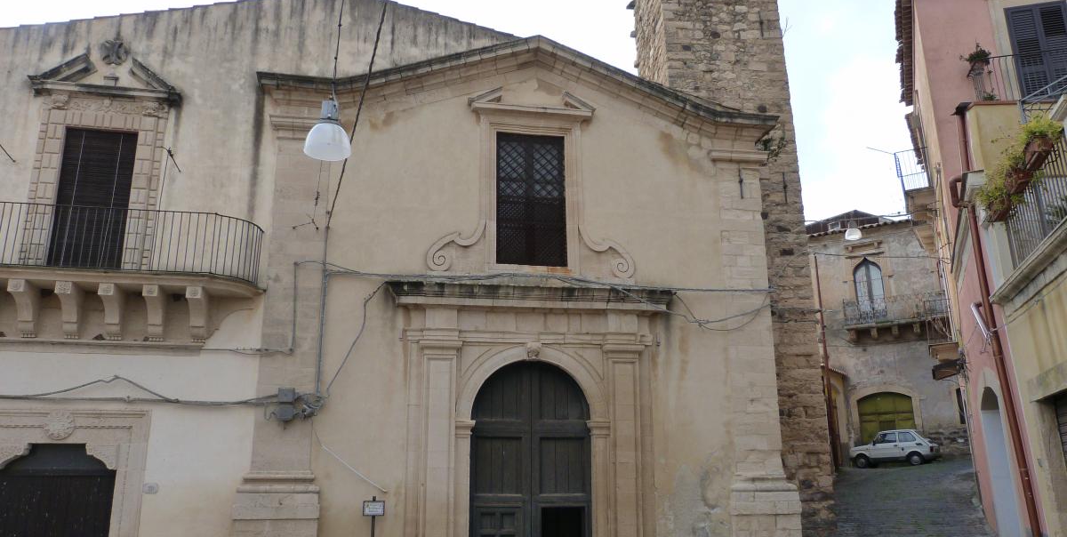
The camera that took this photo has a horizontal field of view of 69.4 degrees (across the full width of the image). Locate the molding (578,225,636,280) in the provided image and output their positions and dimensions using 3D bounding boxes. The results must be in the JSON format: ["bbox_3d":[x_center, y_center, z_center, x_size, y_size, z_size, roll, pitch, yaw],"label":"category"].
[{"bbox_3d":[1.337,-0.287,14.157,1.070,1.010,0.140,2,-13,-12],"label":"molding"}]

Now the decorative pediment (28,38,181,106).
[{"bbox_3d":[-7.173,-3.325,12.991,2.280,1.160,0.360,2,-13,-12],"label":"decorative pediment"}]

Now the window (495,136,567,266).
[{"bbox_3d":[-0.030,-1.293,14.258,1.310,2.550,0.250,2,-13,-12],"label":"window"}]

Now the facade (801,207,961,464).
[{"bbox_3d":[13.935,2.788,31.287,5.600,10.000,1.500,-11,-17,37],"label":"facade"}]

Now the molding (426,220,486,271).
[{"bbox_3d":[-1.351,-0.415,13.610,1.070,0.970,0.140,2,-13,-12],"label":"molding"}]

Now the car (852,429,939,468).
[{"bbox_3d":[13.491,6.777,28.992,3.050,1.335,1.380,-13,-18,38],"label":"car"}]

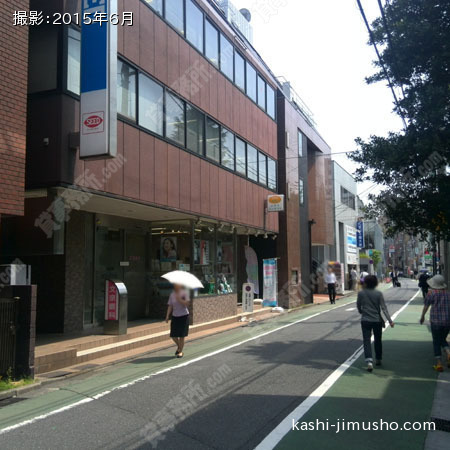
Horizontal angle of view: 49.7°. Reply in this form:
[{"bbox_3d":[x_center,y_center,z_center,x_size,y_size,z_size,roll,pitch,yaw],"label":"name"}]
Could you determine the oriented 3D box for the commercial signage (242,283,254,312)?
[{"bbox_3d":[0.767,2.355,15.700,0.360,0.920,0.060,-3,-6,24],"label":"commercial signage"}]

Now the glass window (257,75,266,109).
[{"bbox_3d":[1.451,-5.280,19.297,0.100,1.332,1.039,-3,-6,23],"label":"glass window"}]

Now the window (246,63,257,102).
[{"bbox_3d":[0.984,-5.375,18.218,0.100,1.332,1.141,-3,-6,23],"label":"window"}]

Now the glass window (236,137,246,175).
[{"bbox_3d":[0.575,-2.425,17.179,0.100,1.230,0.956,-3,-5,23],"label":"glass window"}]

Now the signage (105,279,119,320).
[{"bbox_3d":[-2.426,1.618,10.400,0.350,0.870,0.100,-3,-5,23],"label":"signage"}]

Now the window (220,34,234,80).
[{"bbox_3d":[0.091,-5.497,15.995,0.100,1.105,1.165,-3,-6,24],"label":"window"}]

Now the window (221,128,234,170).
[{"bbox_3d":[0.105,-2.500,16.067,0.100,1.230,1.094,-3,-5,23],"label":"window"}]

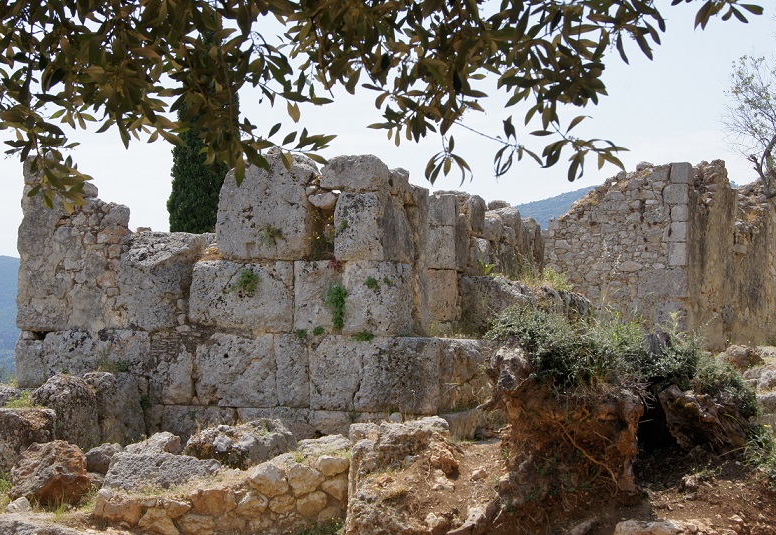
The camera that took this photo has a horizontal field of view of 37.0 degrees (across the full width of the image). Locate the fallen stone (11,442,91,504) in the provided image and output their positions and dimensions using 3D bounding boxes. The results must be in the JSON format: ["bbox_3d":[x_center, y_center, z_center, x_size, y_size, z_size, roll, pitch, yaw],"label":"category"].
[{"bbox_3d":[-2.567,1.554,8.800,0.560,0.430,0.480,0,-1,0],"label":"fallen stone"}]

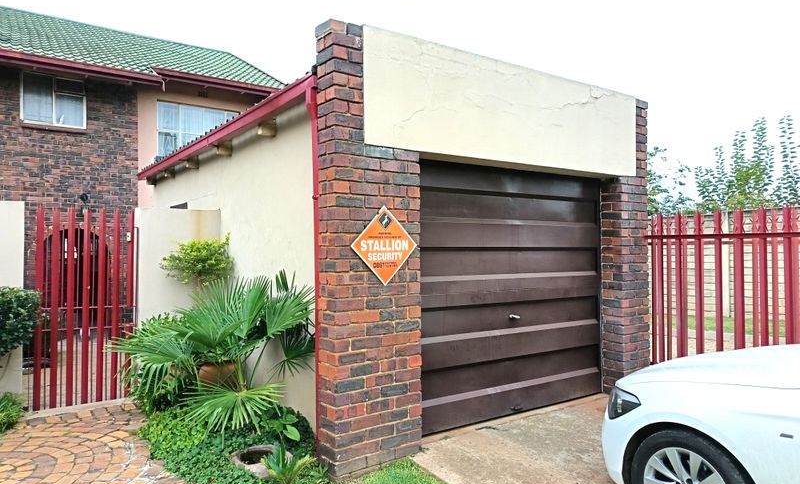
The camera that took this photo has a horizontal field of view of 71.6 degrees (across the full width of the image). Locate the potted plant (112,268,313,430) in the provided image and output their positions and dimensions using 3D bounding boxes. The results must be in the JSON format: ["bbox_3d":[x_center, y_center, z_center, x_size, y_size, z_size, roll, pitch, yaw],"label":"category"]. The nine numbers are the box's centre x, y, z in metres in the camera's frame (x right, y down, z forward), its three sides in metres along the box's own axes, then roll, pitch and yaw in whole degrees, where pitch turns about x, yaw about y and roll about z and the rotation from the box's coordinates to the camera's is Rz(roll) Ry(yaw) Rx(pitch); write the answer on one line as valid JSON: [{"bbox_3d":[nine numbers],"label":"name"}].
[{"bbox_3d":[-1.534,0.870,4.432,1.050,1.250,1.600,0,-2,-35],"label":"potted plant"}]

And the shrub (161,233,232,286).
[{"bbox_3d":[-1.948,0.193,5.358,0.600,0.570,0.660,0,-2,-35],"label":"shrub"}]

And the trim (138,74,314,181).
[{"bbox_3d":[-2.368,-1.062,6.368,0.120,0.140,6.200,0,-2,-35],"label":"trim"}]

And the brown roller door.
[{"bbox_3d":[0.994,0.439,4.841,2.400,2.120,0.080,0,-2,-35],"label":"brown roller door"}]

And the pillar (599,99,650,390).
[{"bbox_3d":[2.246,0.046,5.586,0.460,2.930,0.250,0,-2,-35],"label":"pillar"}]

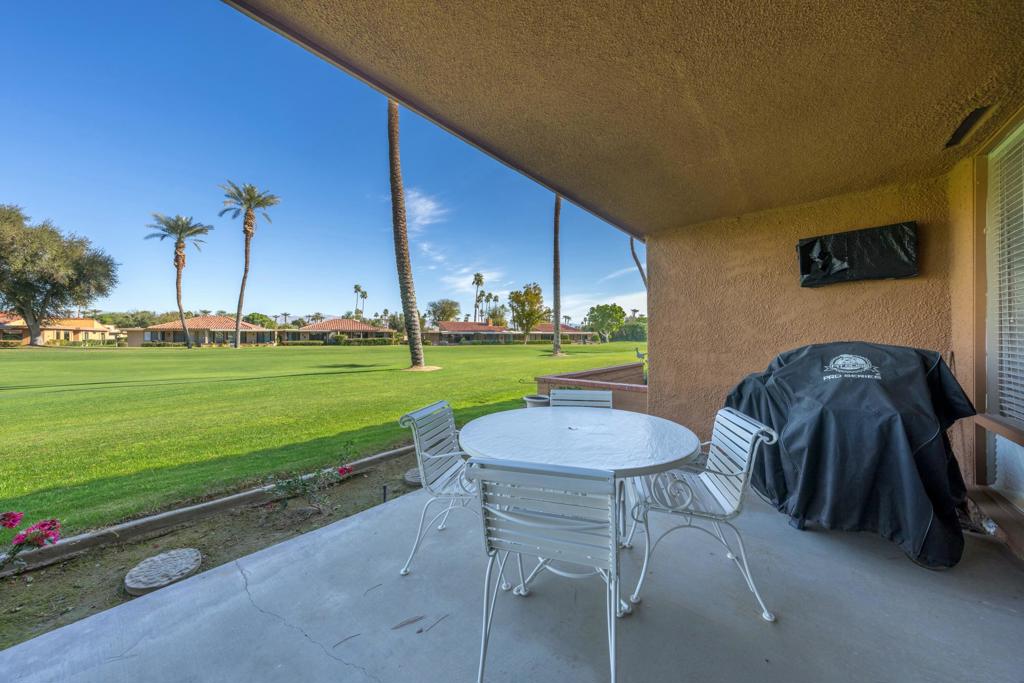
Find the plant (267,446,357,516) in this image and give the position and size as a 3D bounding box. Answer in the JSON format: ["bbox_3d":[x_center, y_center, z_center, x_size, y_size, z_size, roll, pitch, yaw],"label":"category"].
[{"bbox_3d":[-1.520,1.030,2.600,0.620,0.460,0.450,0,0,0],"label":"plant"}]

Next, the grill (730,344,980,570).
[{"bbox_3d":[2.180,0.600,2.360,1.220,1.200,0.740,0,0,37],"label":"grill"}]

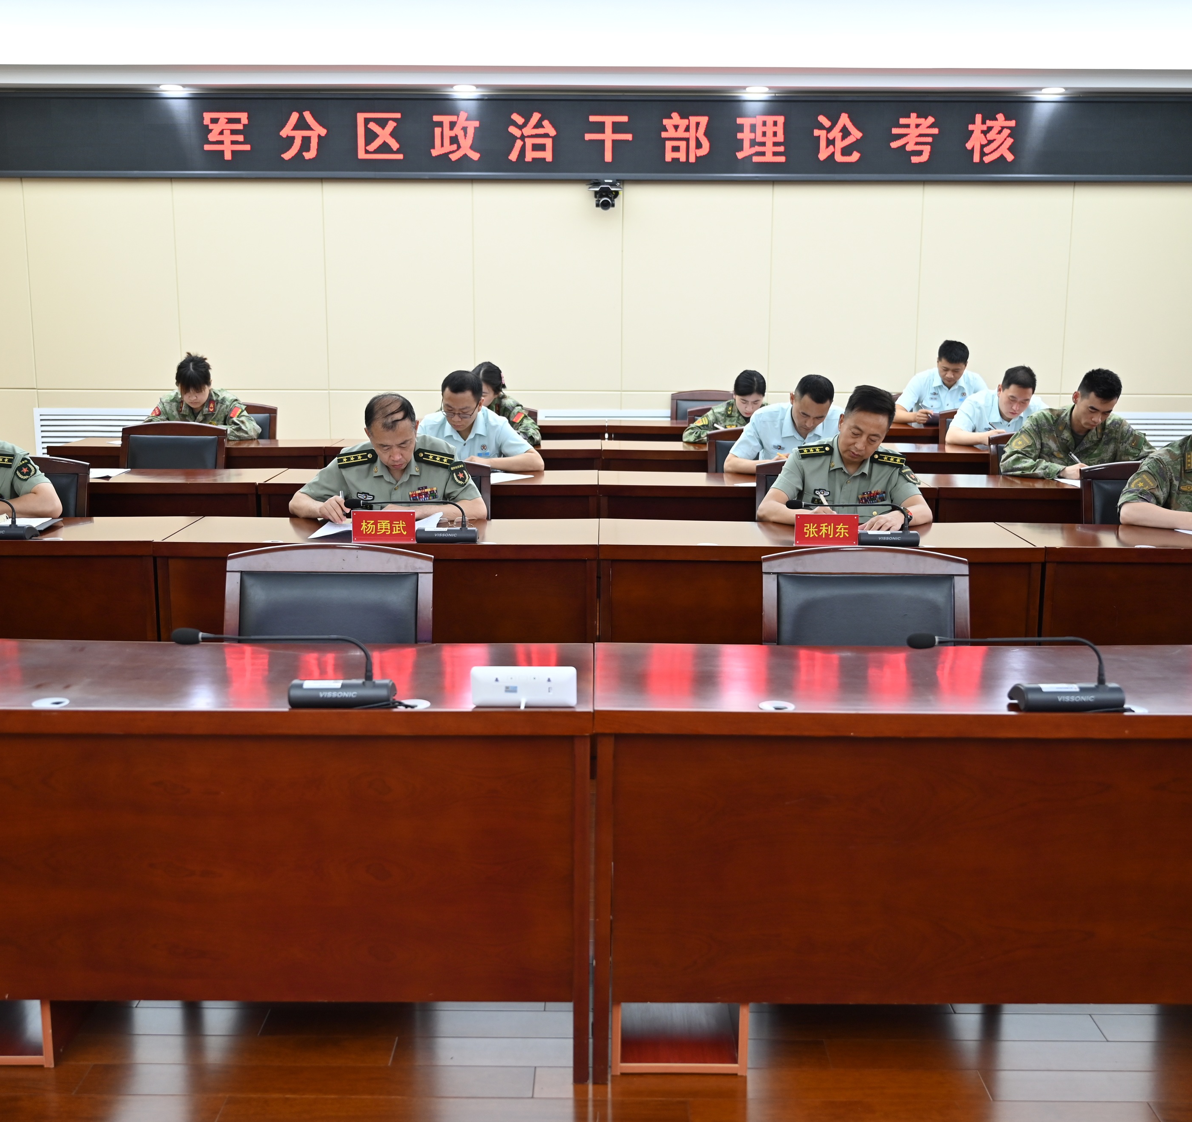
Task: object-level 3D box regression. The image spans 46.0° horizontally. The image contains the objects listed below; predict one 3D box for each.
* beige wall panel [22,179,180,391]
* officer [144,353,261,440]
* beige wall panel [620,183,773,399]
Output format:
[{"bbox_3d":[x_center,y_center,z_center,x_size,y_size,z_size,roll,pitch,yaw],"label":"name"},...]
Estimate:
[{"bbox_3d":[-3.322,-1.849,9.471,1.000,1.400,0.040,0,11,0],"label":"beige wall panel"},{"bbox_3d":[-2.146,-0.506,7.610,0.660,1.220,0.700,0,11,0],"label":"officer"},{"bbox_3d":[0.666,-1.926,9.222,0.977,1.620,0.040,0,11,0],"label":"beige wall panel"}]

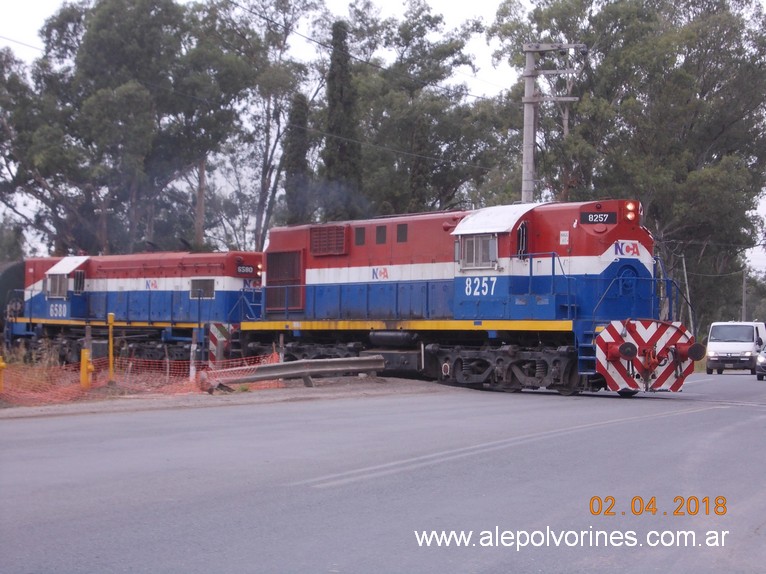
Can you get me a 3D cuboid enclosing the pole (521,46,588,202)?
[{"bbox_3d":[5.785,-2.687,72.700,2.250,11.400,0.480,1,-1,17],"label":"pole"}]

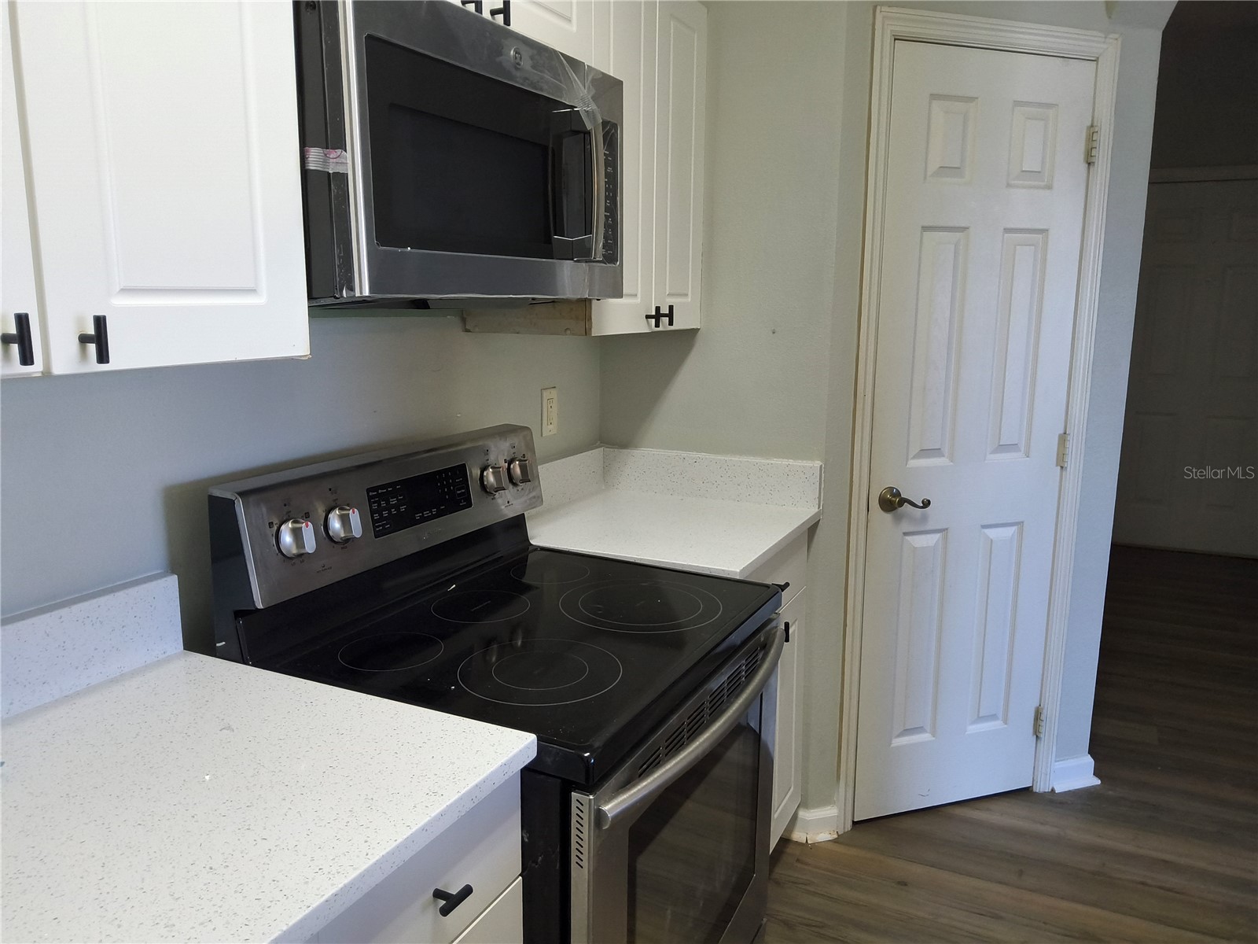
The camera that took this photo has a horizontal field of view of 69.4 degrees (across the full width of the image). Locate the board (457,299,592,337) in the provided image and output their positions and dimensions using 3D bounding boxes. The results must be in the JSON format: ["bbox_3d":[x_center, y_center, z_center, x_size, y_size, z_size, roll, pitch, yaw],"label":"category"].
[{"bbox_3d":[-0.208,-0.321,1.881,0.303,0.078,0.018,5,12,25],"label":"board"}]

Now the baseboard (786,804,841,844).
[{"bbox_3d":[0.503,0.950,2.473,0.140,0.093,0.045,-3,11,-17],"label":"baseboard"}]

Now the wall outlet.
[{"bbox_3d":[-0.196,-0.150,2.286,0.007,0.115,0.070,5,12,25],"label":"wall outlet"}]

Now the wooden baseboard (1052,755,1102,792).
[{"bbox_3d":[1.346,0.901,2.736,0.172,0.096,0.030,-3,11,-17],"label":"wooden baseboard"}]

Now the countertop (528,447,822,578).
[{"bbox_3d":[0.068,0.074,2.152,0.632,0.147,0.609,5,12,25],"label":"countertop"}]

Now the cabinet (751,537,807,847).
[{"bbox_3d":[0.055,0.584,2.253,0.607,0.890,0.609,5,12,25],"label":"cabinet"}]

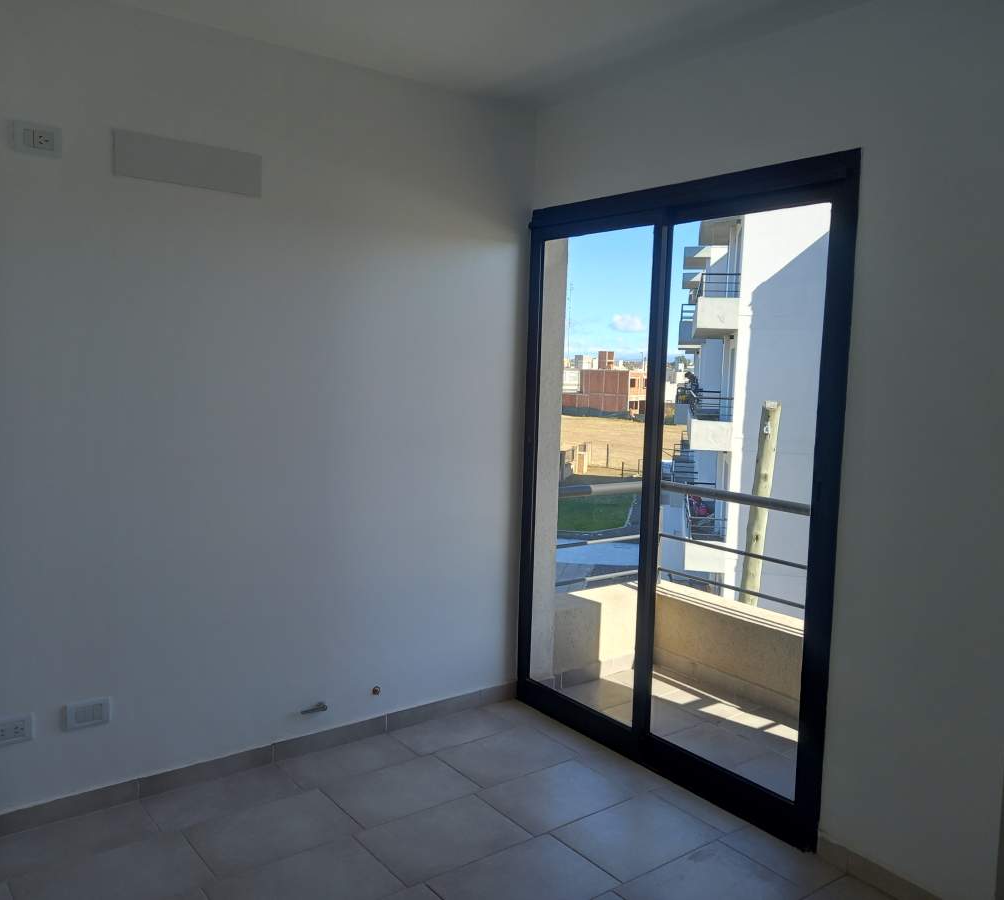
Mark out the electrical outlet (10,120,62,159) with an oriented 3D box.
[{"bbox_3d":[-1.322,-0.882,2.465,0.124,0.083,0.014,-3,7,-38],"label":"electrical outlet"}]

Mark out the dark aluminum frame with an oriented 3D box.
[{"bbox_3d":[0.569,0.118,3.106,0.090,2.062,1.433,-3,7,-38],"label":"dark aluminum frame"}]

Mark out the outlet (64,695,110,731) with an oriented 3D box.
[{"bbox_3d":[-1.285,0.814,2.686,0.124,0.083,0.014,-3,7,-38],"label":"outlet"}]

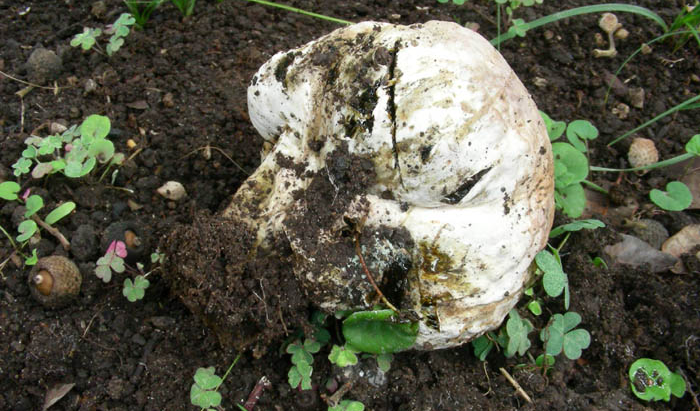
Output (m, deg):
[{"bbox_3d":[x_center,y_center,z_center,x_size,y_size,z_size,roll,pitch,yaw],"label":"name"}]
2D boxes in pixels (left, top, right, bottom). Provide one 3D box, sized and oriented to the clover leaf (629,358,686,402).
[{"bbox_3d":[0.129,0.073,0.323,0.024,0.008,0.017,0,48,0],"label":"clover leaf"}]

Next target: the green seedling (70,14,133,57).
[{"bbox_3d":[-0.139,-0.096,0.431,0.033,0.018,0.016,0,49,0],"label":"green seedling"}]

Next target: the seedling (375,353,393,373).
[{"bbox_3d":[0.013,0.061,0.299,0.007,0.005,0.006,0,49,0],"label":"seedling"}]

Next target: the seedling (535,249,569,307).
[{"bbox_3d":[0.083,0.030,0.317,0.012,0.017,0.016,0,49,0],"label":"seedling"}]

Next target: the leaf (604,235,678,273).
[{"bbox_3d":[0.127,0.021,0.336,0.029,0.009,0.013,0,49,0],"label":"leaf"}]

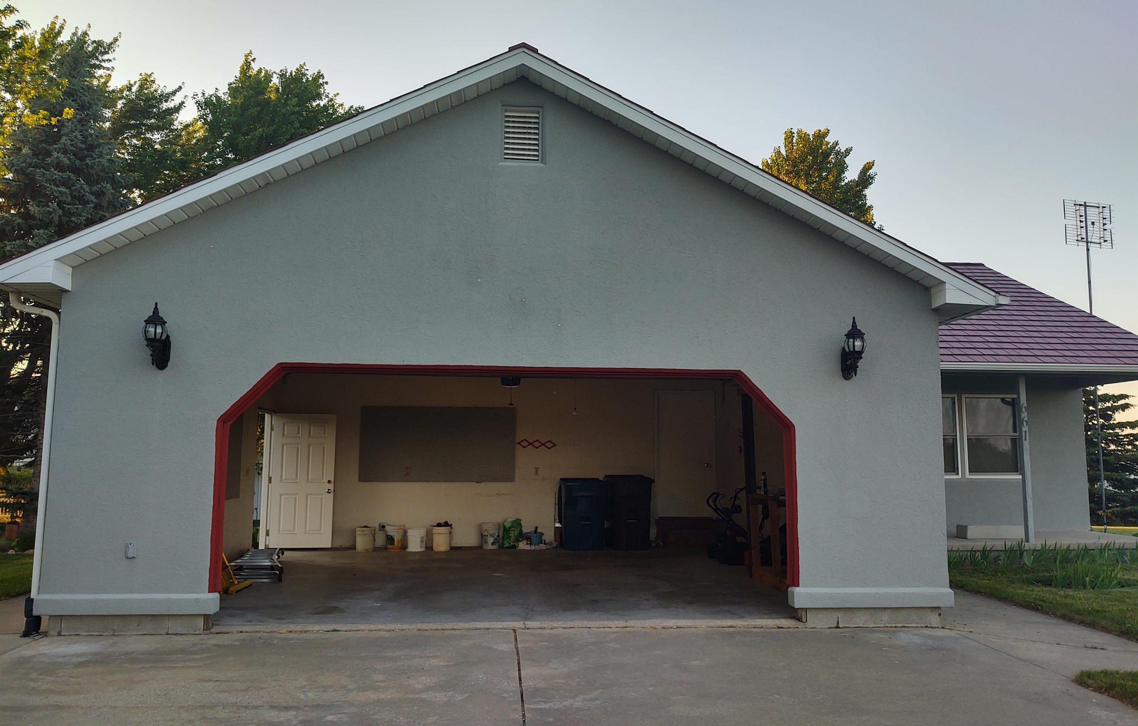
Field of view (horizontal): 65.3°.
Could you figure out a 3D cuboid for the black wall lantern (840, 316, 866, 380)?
[{"bbox_3d":[2.554,-0.140,7.988,0.210,0.560,0.275,1,-6,-5],"label":"black wall lantern"}]

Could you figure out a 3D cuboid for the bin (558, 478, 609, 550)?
[{"bbox_3d":[0.228,2.362,13.908,0.680,1.090,0.750,1,-6,-5],"label":"bin"}]

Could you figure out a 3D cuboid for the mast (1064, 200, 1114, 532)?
[{"bbox_3d":[9.813,0.123,16.486,1.100,6.420,0.320,2,-7,-17],"label":"mast"}]

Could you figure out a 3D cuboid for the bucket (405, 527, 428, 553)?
[{"bbox_3d":[-2.310,2.656,13.482,0.300,0.370,0.300,1,-6,-5],"label":"bucket"}]

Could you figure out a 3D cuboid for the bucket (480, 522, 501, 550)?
[{"bbox_3d":[-1.212,2.685,13.765,0.300,0.395,0.300,1,-6,-5],"label":"bucket"}]

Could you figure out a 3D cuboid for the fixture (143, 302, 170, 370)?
[{"bbox_3d":[-3.388,-0.221,7.303,0.200,0.545,0.290,1,-6,-5],"label":"fixture"}]

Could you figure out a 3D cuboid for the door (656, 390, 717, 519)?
[{"bbox_3d":[1.921,1.497,14.585,0.980,2.060,0.070,1,-6,-5],"label":"door"}]

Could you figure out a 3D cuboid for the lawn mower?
[{"bbox_3d":[2.398,2.235,12.309,1.100,1.020,0.600,-1,-6,9],"label":"lawn mower"}]

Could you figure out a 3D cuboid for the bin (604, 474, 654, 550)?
[{"bbox_3d":[0.952,2.364,14.074,0.680,1.140,0.780,1,-6,-5],"label":"bin"}]

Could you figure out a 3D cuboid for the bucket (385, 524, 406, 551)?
[{"bbox_3d":[-2.688,2.686,13.691,0.305,0.375,0.305,1,-6,-5],"label":"bucket"}]

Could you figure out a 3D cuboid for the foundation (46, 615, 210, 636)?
[{"bbox_3d":[-3.570,2.124,7.276,1.250,0.170,0.200,1,-6,-5],"label":"foundation"}]

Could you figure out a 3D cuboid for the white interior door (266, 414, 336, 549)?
[{"bbox_3d":[-4.085,1.811,13.619,0.920,2.030,0.050,1,-6,-5],"label":"white interior door"}]

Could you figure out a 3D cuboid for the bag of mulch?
[{"bbox_3d":[-0.892,2.676,13.985,0.330,0.480,0.180,1,-6,-5],"label":"bag of mulch"}]

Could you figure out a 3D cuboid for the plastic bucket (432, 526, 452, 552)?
[{"bbox_3d":[-1.953,2.677,13.572,0.305,0.375,0.305,1,-6,-5],"label":"plastic bucket"}]

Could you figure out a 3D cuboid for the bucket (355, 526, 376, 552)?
[{"bbox_3d":[-3.101,2.663,13.477,0.305,0.370,0.305,1,-6,-5],"label":"bucket"}]

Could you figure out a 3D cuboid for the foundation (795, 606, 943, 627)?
[{"bbox_3d":[2.689,2.269,7.991,1.270,0.180,0.250,1,-6,-5],"label":"foundation"}]

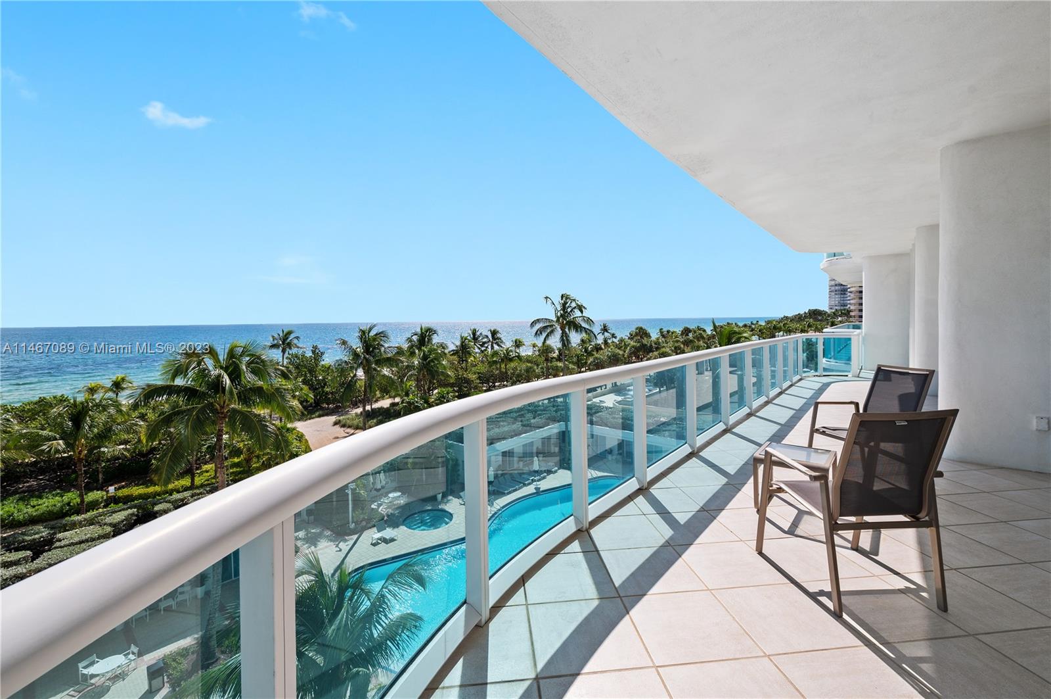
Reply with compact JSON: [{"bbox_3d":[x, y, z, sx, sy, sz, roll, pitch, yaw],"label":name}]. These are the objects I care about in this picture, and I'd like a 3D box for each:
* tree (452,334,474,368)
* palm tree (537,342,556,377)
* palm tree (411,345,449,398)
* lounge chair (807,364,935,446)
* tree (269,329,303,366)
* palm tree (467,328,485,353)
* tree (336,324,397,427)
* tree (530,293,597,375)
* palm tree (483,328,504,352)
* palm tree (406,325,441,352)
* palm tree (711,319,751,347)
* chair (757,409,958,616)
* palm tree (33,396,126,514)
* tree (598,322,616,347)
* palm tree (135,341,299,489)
[{"bbox_3d":[-10.123,1.230,66.215,3.700,7.119,3.700,-1,4,-9],"label":"tree"},{"bbox_3d":[4.260,2.680,82.286,4.000,8.020,4.000,-1,4,0],"label":"palm tree"},{"bbox_3d":[-10.752,2.796,46.274,4.600,6.438,4.600,-2,4,-13],"label":"palm tree"},{"bbox_3d":[2.766,0.642,3.288,0.606,0.977,0.629,-1,4,-5],"label":"lounge chair"},{"bbox_3d":[-35.353,1.336,60.185,4.400,8.830,4.400,-3,4,-30],"label":"tree"},{"bbox_3d":[-12.376,-0.060,104.384,5.400,10.787,5.400,-1,4,0],"label":"palm tree"},{"bbox_3d":[-18.602,3.272,48.437,6.800,12.274,6.800,-1,4,0],"label":"tree"},{"bbox_3d":[3.110,2.670,33.251,5.400,14.404,5.400,0,4,5],"label":"tree"},{"bbox_3d":[-8.139,-0.105,106.373,5.600,10.479,5.600,-1,4,0],"label":"palm tree"},{"bbox_3d":[-16.951,2.023,68.423,6.200,11.875,6.200,-1,4,0],"label":"palm tree"},{"bbox_3d":[16.807,3.692,34.444,4.400,12.478,4.400,-1,4,0],"label":"palm tree"},{"bbox_3d":[1.734,0.756,2.190,0.620,0.993,0.625,-1,4,-3],"label":"chair"},{"bbox_3d":[-22.243,5.162,20.363,3.400,5.662,3.400,3,5,42],"label":"palm tree"},{"bbox_3d":[26.499,-2.986,132.412,5.200,11.584,5.200,-1,4,0],"label":"tree"},{"bbox_3d":[-11.318,5.495,14.984,4.900,11.388,4.900,-4,5,-38],"label":"palm tree"}]

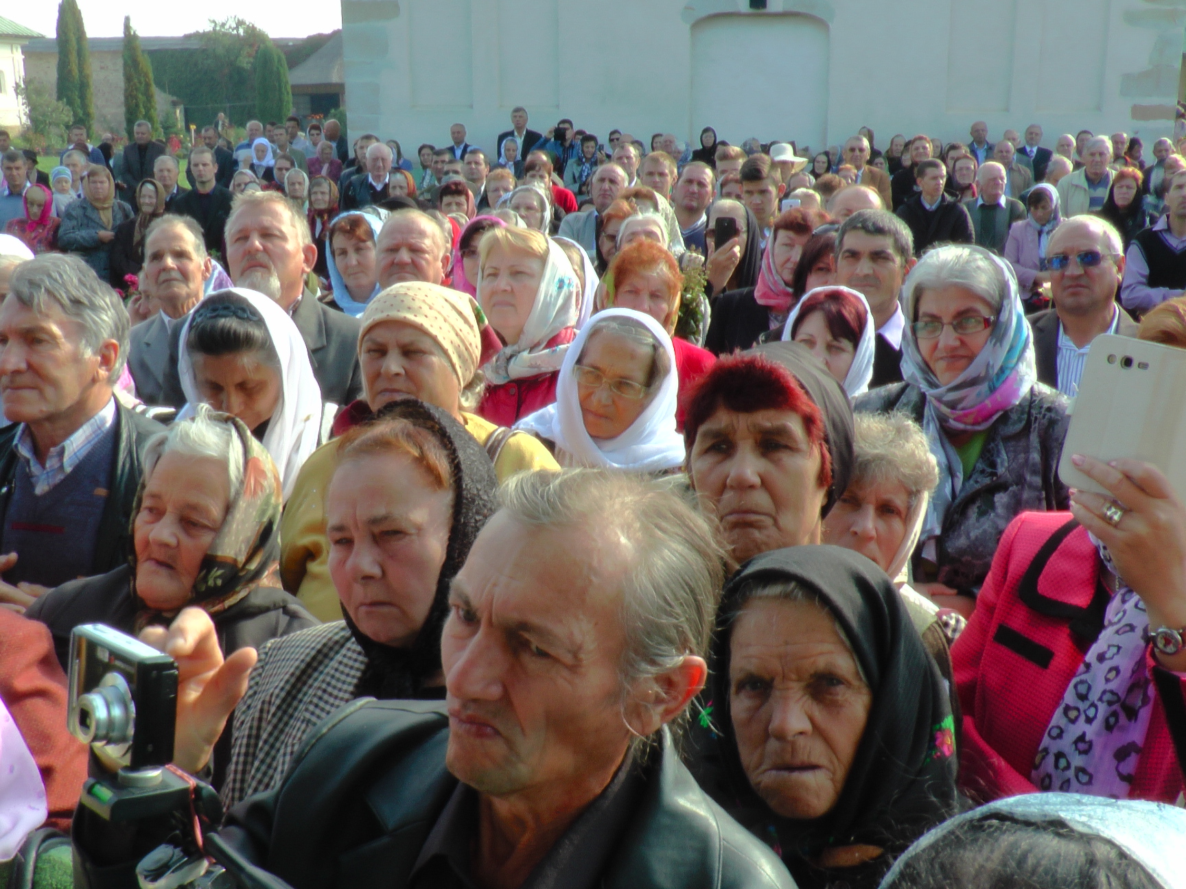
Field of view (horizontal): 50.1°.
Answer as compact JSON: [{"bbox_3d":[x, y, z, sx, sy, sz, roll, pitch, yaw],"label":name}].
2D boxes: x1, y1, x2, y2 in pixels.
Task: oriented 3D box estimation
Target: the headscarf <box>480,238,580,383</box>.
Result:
[{"bbox_3d":[-0.131,-0.282,2.608,0.200,0.300,0.235,7,16,23],"label":"headscarf"}]

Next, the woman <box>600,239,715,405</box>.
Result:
[{"bbox_3d":[0.130,0.288,3.152,0.480,1.580,0.320,2,15,8],"label":"woman"}]

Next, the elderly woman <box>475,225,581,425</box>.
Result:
[{"bbox_3d":[-0.135,0.337,2.787,0.480,1.620,0.320,7,16,23],"label":"elderly woman"}]

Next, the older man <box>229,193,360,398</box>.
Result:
[{"bbox_3d":[-0.698,0.269,3.003,0.500,1.700,0.330,3,16,12],"label":"older man"}]

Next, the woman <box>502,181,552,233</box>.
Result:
[{"bbox_3d":[-0.315,-0.568,6.497,0.470,1.500,0.320,5,16,19],"label":"woman"}]

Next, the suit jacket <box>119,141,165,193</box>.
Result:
[{"bbox_3d":[-4.426,-2.635,12.597,0.500,0.760,0.300,-4,16,-14],"label":"suit jacket"}]

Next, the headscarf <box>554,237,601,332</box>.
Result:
[{"bbox_3d":[-0.088,-0.350,3.091,0.220,0.320,0.250,8,17,29],"label":"headscarf"}]

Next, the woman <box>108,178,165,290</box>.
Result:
[{"bbox_3d":[-2.786,-0.946,8.094,0.480,1.480,0.340,-1,15,-2],"label":"woman"}]

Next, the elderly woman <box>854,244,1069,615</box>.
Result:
[{"bbox_3d":[0.618,0.459,2.314,0.480,1.630,0.340,7,17,23],"label":"elderly woman"}]

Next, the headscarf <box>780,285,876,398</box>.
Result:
[{"bbox_3d":[0.498,-0.195,2.718,0.205,0.300,0.235,6,16,21],"label":"headscarf"}]

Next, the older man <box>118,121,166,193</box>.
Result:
[{"bbox_3d":[-4.426,-2.373,12.723,0.500,1.700,0.320,-4,16,-14],"label":"older man"}]

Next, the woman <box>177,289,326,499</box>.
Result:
[{"bbox_3d":[-0.614,0.483,2.451,0.480,1.570,0.360,1,15,3],"label":"woman"}]

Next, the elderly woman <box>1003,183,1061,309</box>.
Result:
[{"bbox_3d":[2.504,-0.727,7.296,0.470,1.530,0.360,7,17,26],"label":"elderly woman"}]

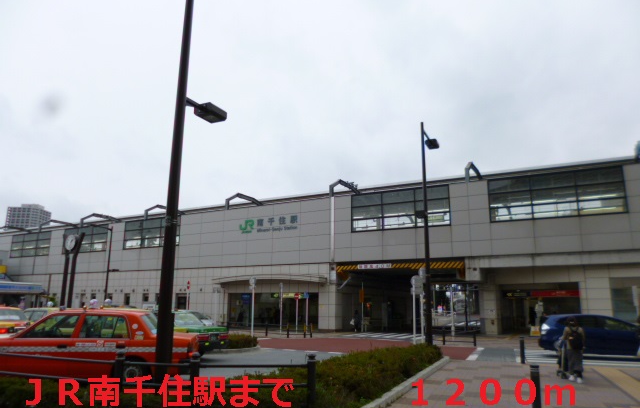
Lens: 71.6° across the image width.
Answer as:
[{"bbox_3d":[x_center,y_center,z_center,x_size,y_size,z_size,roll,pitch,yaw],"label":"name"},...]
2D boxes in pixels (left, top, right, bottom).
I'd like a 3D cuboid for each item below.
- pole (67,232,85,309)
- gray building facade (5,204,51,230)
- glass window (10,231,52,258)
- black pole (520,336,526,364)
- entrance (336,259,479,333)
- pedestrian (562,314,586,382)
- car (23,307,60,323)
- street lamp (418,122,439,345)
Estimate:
[{"bbox_3d":[-12.831,4.179,23.129,0.450,5.450,0.270,1,-13,0],"label":"pole"},{"bbox_3d":[-304.771,51.831,454.502,30.000,104.261,24.000,-3,-14,14],"label":"gray building facade"},{"bbox_3d":[-32.471,4.654,49.850,6.607,2.603,0.200,-5,-14,24],"label":"glass window"},{"bbox_3d":[6.319,4.584,13.882,0.140,0.800,0.140,1,-13,0],"label":"black pole"},{"bbox_3d":[6.115,6.734,32.391,10.023,5.068,2.500,-5,-14,24],"label":"entrance"},{"bbox_3d":[6.086,3.457,10.690,0.500,1.530,0.420,-1,-13,5],"label":"pedestrian"},{"bbox_3d":[-11.289,5.124,18.493,4.650,1.520,1.690,1,-13,-2],"label":"car"},{"bbox_3d":[4.429,1.253,18.070,0.450,9.162,1.870,-6,-15,27],"label":"street lamp"}]

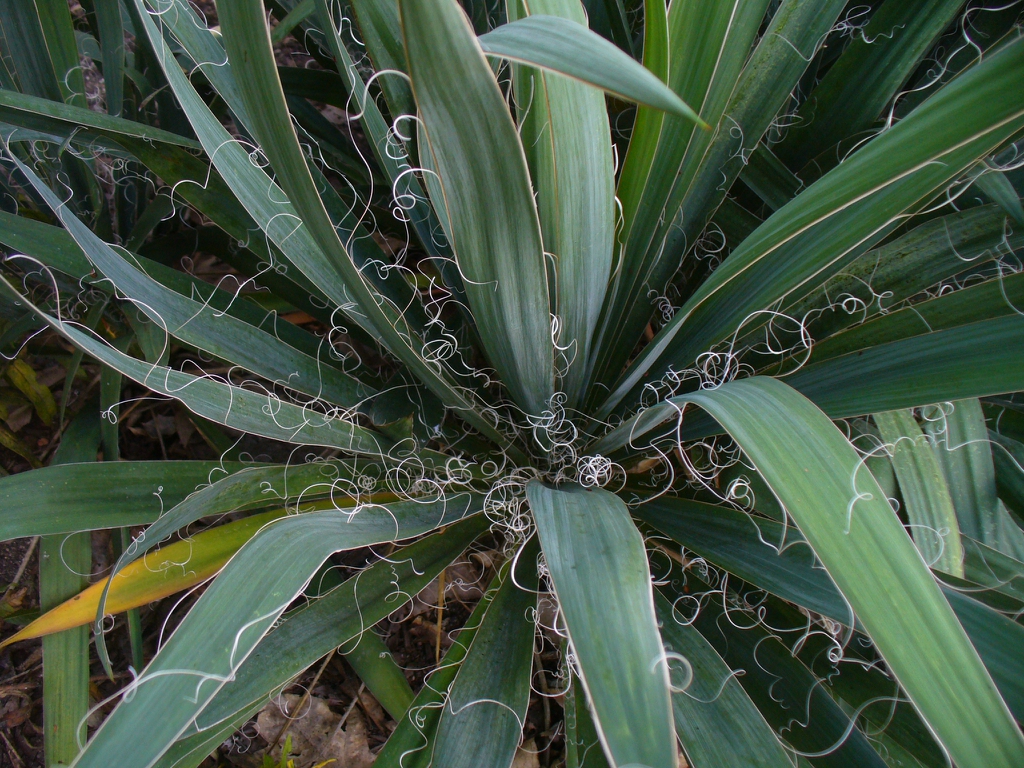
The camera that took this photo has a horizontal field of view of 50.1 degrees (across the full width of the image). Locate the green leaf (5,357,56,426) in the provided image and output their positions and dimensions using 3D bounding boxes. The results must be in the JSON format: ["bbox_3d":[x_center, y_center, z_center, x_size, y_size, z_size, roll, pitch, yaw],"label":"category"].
[{"bbox_3d":[-0.393,0.006,0.900,0.022,0.014,0.078,-29,54,-23],"label":"green leaf"}]

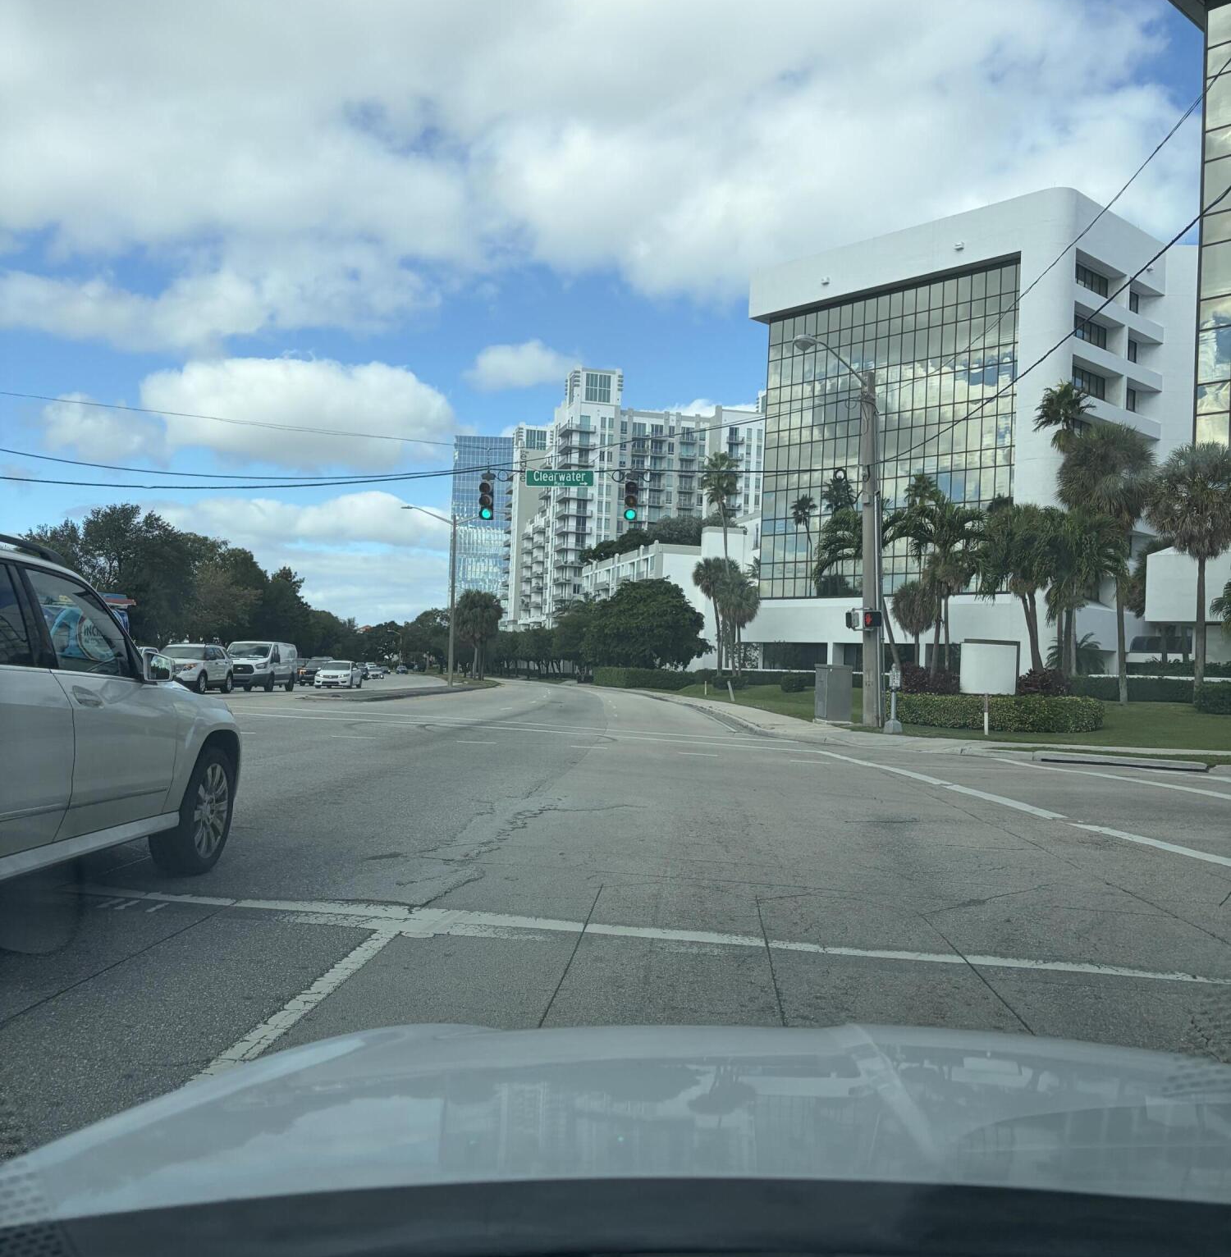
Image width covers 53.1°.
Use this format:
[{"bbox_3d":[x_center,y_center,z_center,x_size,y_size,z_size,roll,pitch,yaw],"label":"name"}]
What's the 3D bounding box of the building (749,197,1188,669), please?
[{"bbox_3d":[29.497,-13.059,104.448,22.000,35.390,30.190,5,-3,-42],"label":"building"}]

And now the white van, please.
[{"bbox_3d":[-15.150,1.590,52.400,2.070,2.100,5.650,3,-2,-2],"label":"white van"}]

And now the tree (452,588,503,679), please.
[{"bbox_3d":[-12.694,0.588,113.000,4.600,8.300,4.600,3,-2,0],"label":"tree"}]

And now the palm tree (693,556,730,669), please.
[{"bbox_3d":[6.911,-0.641,88.000,2.900,8.800,2.900,3,-2,0],"label":"palm tree"}]

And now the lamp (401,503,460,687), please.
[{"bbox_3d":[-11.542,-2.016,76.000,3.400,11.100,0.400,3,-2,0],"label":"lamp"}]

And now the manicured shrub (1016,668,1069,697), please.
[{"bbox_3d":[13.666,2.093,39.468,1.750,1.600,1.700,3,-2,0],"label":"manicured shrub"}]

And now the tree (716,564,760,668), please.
[{"bbox_3d":[8.650,-0.412,88.000,3.000,8.400,3.000,3,-2,0],"label":"tree"}]

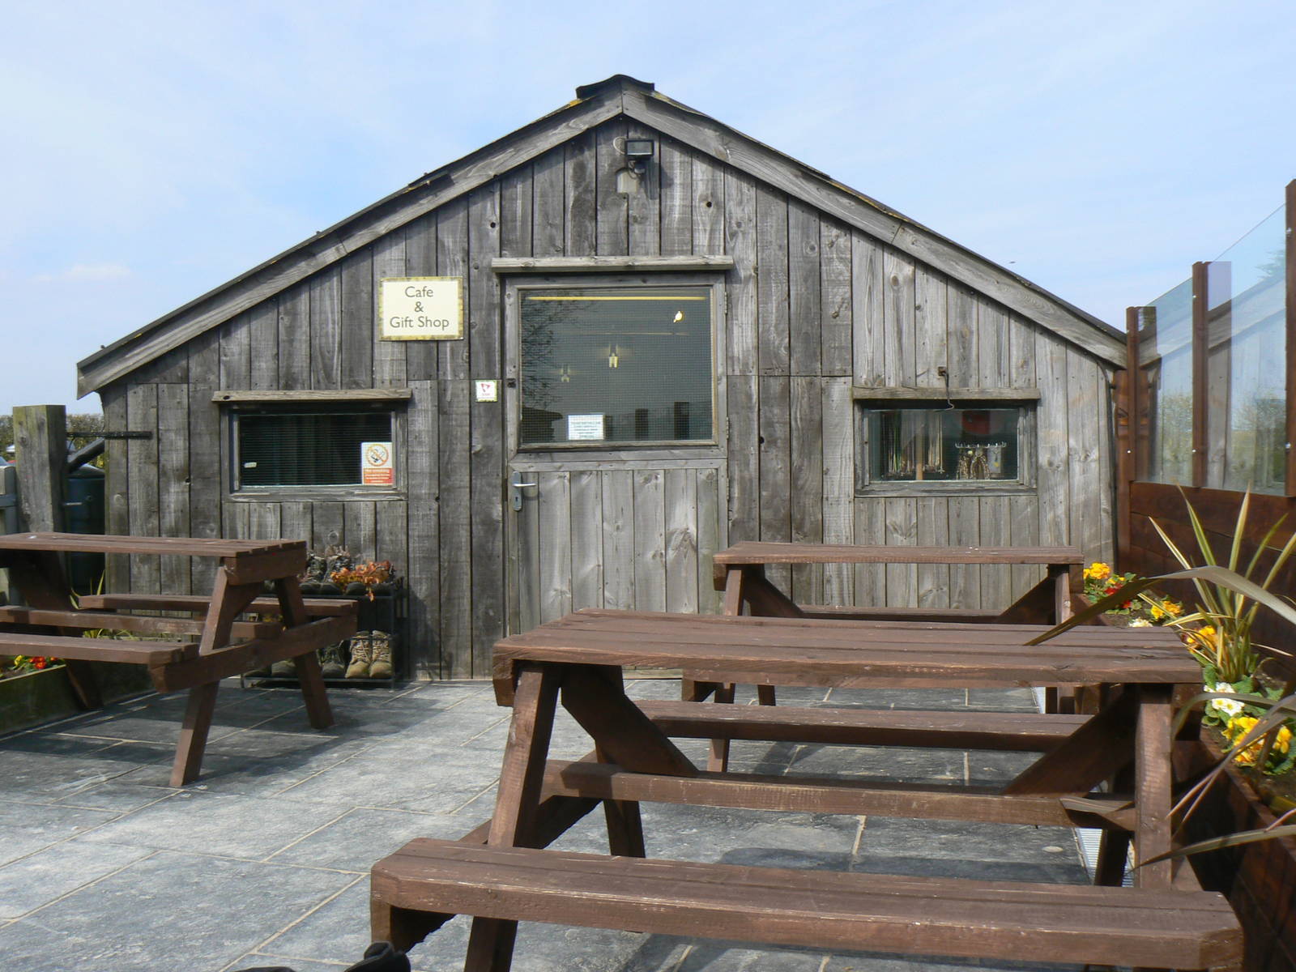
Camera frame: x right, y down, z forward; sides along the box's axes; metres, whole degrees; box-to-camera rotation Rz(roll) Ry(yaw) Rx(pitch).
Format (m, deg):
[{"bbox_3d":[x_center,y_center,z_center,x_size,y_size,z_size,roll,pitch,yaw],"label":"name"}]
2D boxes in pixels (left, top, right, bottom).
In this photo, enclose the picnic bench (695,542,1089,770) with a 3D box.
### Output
[{"bbox_3d":[0.872,0.608,4.674,1.239,0.765,1.434,0,2,13],"label":"picnic bench"}]

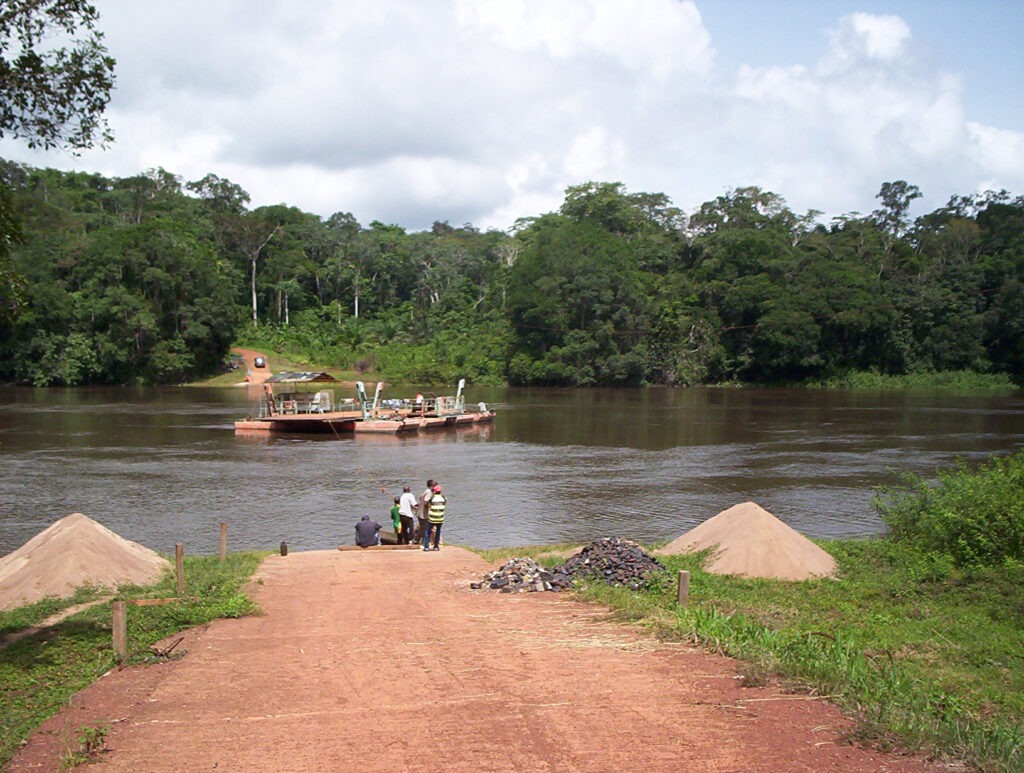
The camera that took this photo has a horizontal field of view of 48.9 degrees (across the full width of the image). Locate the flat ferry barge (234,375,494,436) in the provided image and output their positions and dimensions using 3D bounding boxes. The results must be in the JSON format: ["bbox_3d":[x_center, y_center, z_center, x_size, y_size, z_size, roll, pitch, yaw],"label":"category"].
[{"bbox_3d":[-10.840,1.059,88.991,13.600,4.200,16.400,1,2,25],"label":"flat ferry barge"}]

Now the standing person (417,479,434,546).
[{"bbox_3d":[-2.179,3.314,29.400,0.380,1.730,0.500,-2,3,-45],"label":"standing person"}]

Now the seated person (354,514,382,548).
[{"bbox_3d":[-3.719,3.784,29.200,0.640,0.920,0.720,0,2,0],"label":"seated person"}]

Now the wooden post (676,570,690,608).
[{"bbox_3d":[2.329,2.770,15.300,0.135,0.560,0.130,0,2,0],"label":"wooden post"}]

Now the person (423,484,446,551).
[{"bbox_3d":[-1.942,3.338,28.600,0.540,1.670,0.360,0,2,-5],"label":"person"}]

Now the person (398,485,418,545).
[{"bbox_3d":[-2.682,3.356,29.200,0.500,1.600,0.360,1,2,22],"label":"person"}]

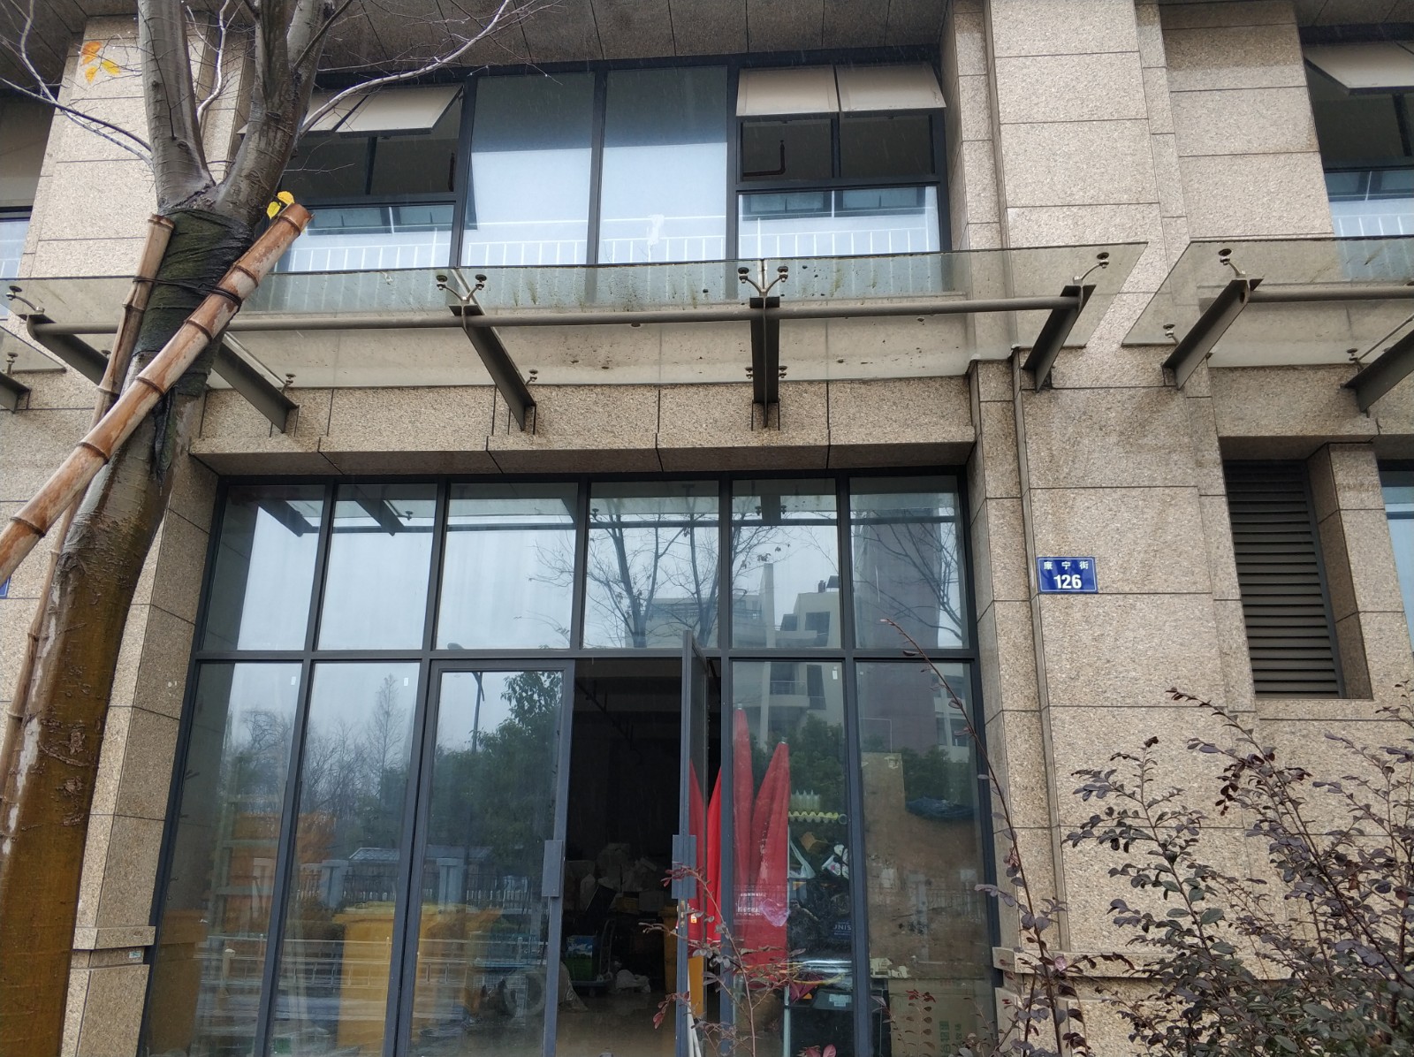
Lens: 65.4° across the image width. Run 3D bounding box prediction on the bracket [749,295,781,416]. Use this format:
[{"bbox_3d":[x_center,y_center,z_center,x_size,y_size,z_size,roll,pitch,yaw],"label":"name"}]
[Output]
[{"bbox_3d":[0.326,-0.898,6.091,0.150,0.162,1.303,-1,-18,4],"label":"bracket"}]

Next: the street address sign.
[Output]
[{"bbox_3d":[1.927,0.248,5.879,0.301,0.200,0.015,-1,-18,4],"label":"street address sign"}]

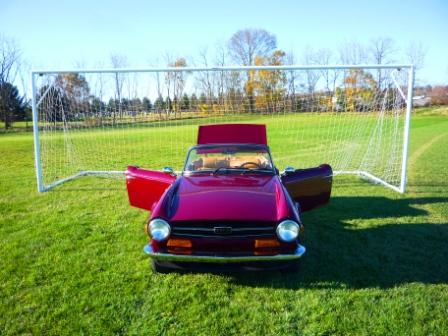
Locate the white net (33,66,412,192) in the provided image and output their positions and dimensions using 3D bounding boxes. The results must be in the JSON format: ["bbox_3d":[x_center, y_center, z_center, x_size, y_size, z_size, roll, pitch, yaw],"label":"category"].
[{"bbox_3d":[-0.042,-0.898,9.006,7.520,2.500,2.400,0,8,1],"label":"white net"}]

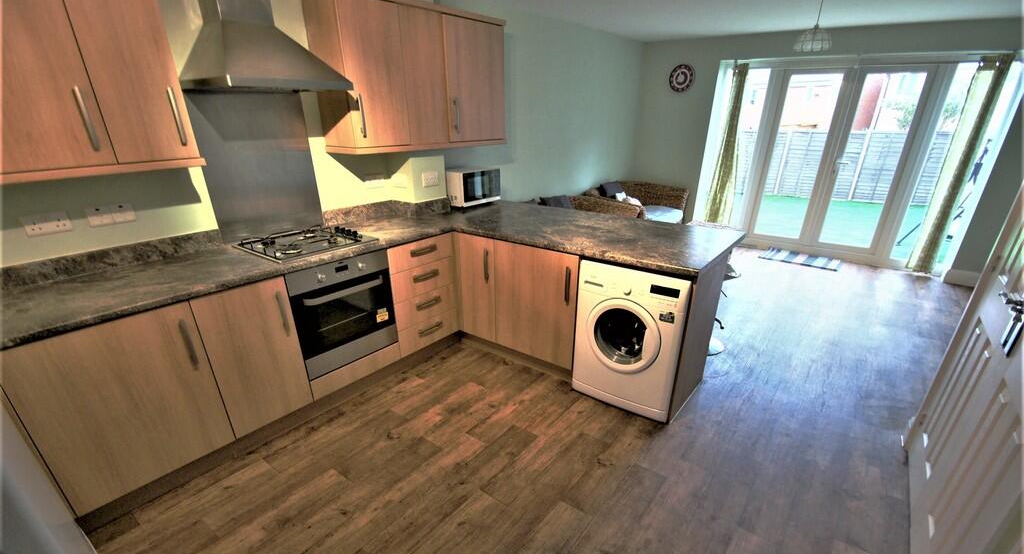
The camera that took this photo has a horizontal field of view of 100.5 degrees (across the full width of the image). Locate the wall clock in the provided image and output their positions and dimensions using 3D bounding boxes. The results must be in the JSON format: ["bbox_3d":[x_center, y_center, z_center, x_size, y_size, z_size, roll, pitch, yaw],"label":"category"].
[{"bbox_3d":[2.121,-2.501,5.332,0.320,0.320,0.040,16,26,34],"label":"wall clock"}]

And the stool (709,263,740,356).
[{"bbox_3d":[1.406,0.091,3.112,0.420,0.860,0.420,18,28,37],"label":"stool"}]

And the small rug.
[{"bbox_3d":[3.429,-0.221,5.062,0.770,0.012,0.500,16,26,34],"label":"small rug"}]

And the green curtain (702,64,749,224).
[{"bbox_3d":[2.746,-1.510,5.391,0.340,2.120,0.150,16,26,34],"label":"green curtain"}]

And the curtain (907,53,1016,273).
[{"bbox_3d":[4.341,-0.999,4.174,0.280,2.080,0.150,16,26,34],"label":"curtain"}]

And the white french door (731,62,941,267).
[{"bbox_3d":[3.675,-1.275,4.916,1.510,2.070,0.100,16,26,34],"label":"white french door"}]

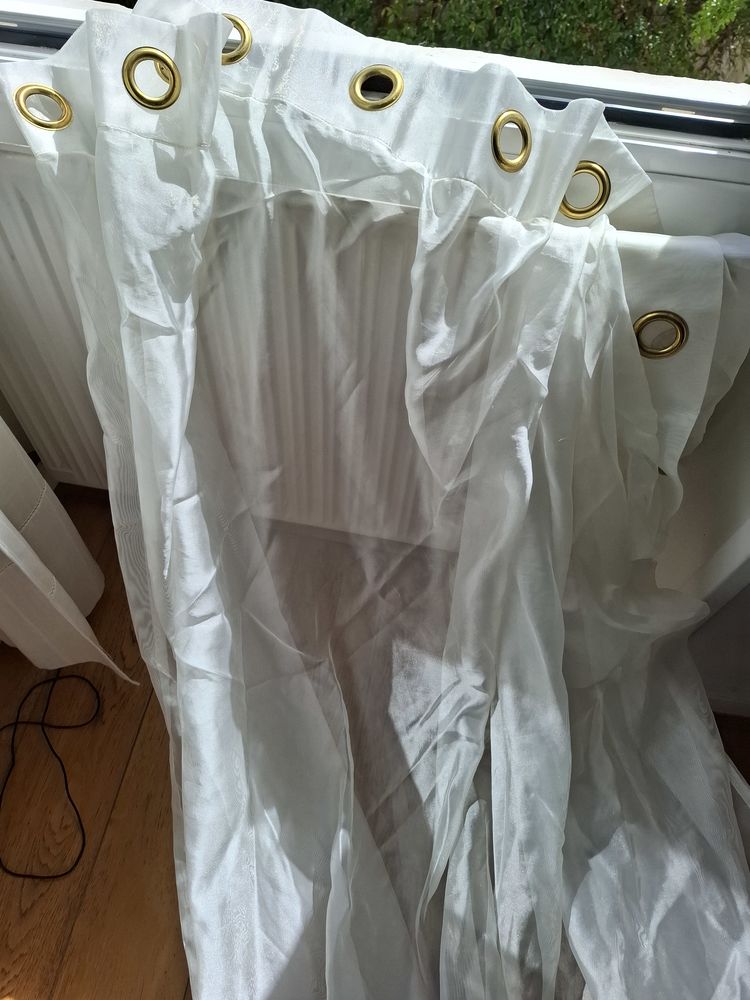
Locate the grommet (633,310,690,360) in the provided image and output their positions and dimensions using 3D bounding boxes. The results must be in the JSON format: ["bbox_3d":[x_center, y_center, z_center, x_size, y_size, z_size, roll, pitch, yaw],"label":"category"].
[{"bbox_3d":[0.330,-0.191,0.772,0.064,0.064,0.011,18,49,8],"label":"grommet"}]

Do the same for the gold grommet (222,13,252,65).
[{"bbox_3d":[-0.175,-0.537,0.775,0.064,0.011,0.064,-6,87,-8],"label":"gold grommet"}]

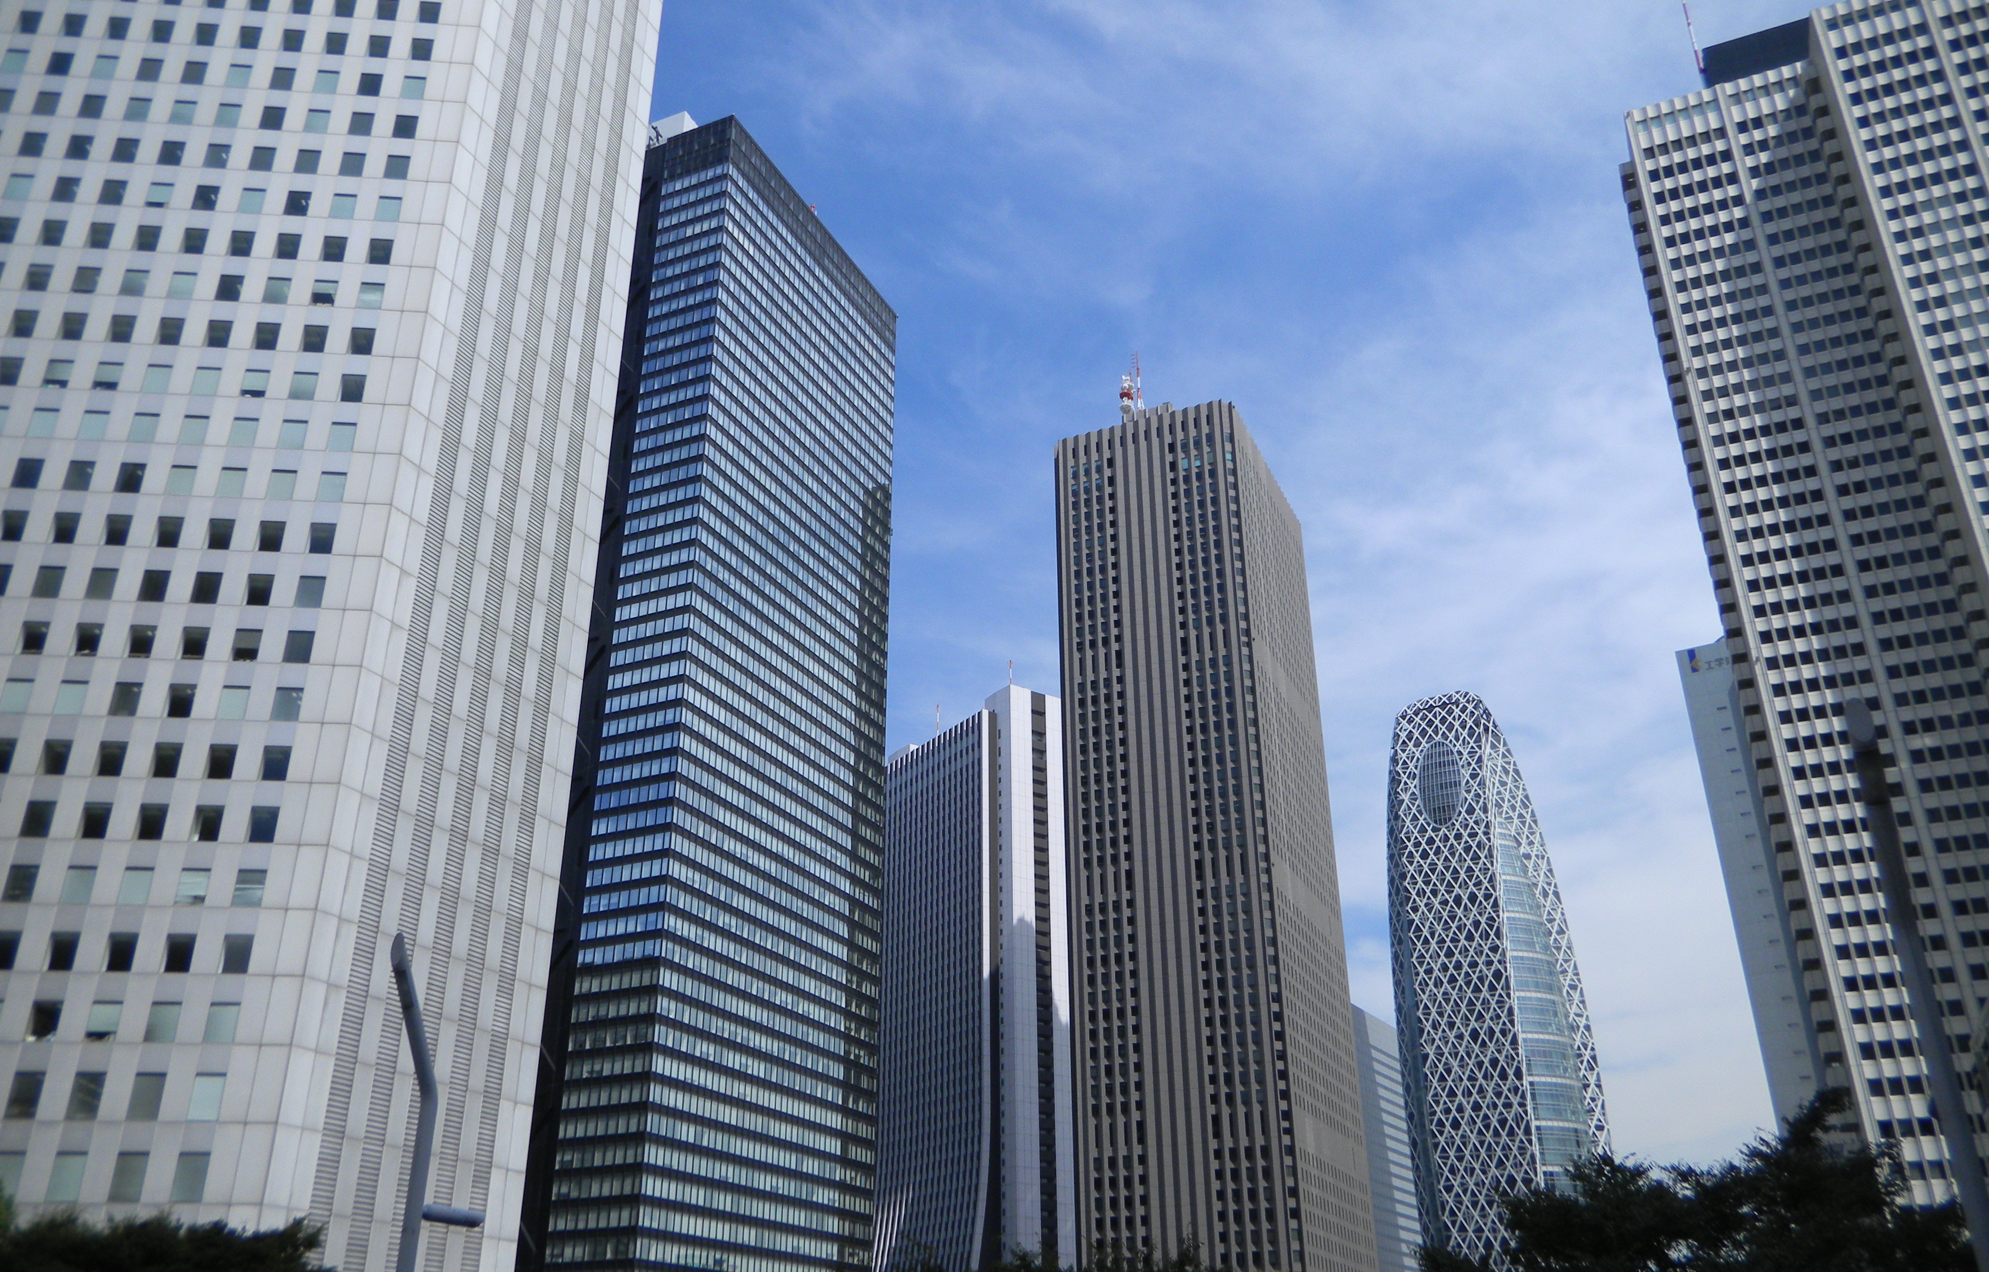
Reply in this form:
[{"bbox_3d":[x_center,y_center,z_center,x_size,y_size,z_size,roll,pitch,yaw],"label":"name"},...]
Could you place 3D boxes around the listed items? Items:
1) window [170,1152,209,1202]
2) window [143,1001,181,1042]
[{"bbox_3d":[-41.329,27.969,82.789,1.580,2.370,0.150,1,-26,-3],"label":"window"},{"bbox_3d":[-44.434,20.767,86.089,1.570,2.130,0.150,1,-26,-3],"label":"window"}]

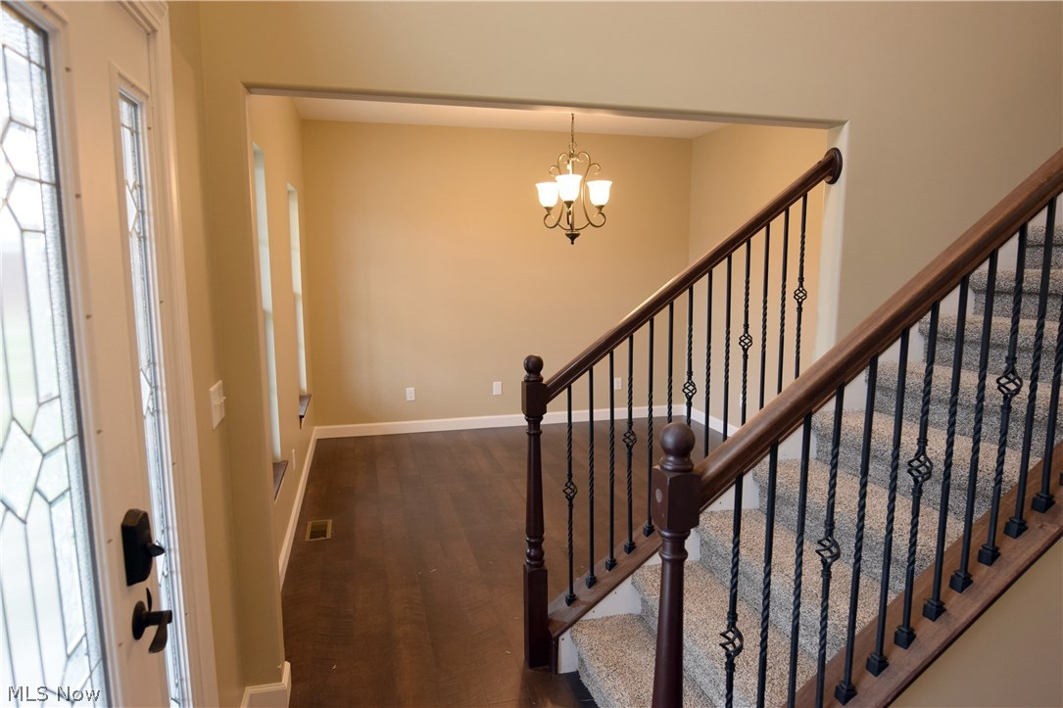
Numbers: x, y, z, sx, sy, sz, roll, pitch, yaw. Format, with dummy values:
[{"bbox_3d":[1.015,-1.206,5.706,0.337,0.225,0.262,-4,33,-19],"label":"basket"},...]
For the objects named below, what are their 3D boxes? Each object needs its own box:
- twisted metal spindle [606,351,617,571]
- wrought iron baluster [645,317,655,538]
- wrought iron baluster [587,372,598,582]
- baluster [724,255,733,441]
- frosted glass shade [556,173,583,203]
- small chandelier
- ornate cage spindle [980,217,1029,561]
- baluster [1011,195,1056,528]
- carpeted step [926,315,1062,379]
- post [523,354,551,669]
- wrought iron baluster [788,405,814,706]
[{"bbox_3d":[0.307,0.420,2.396,0.032,0.873,0.032,-3,9,-15],"label":"twisted metal spindle"},{"bbox_3d":[0.479,0.301,2.491,0.032,0.895,0.032,-3,9,-15],"label":"wrought iron baluster"},{"bbox_3d":[0.228,0.482,2.383,0.032,0.873,0.032,-3,9,-15],"label":"wrought iron baluster"},{"bbox_3d":[0.804,0.042,2.546,0.032,0.895,0.032,-3,9,-15],"label":"baluster"},{"bbox_3d":[0.229,-1.017,3.797,0.160,0.150,0.160,-1,8,0],"label":"frosted glass shade"},{"bbox_3d":[0.265,-1.164,3.991,0.500,0.889,0.500,-1,8,0],"label":"small chandelier"},{"bbox_3d":[1.208,0.113,1.578,0.053,0.873,0.053,-3,9,-15],"label":"ornate cage spindle"},{"bbox_3d":[1.316,0.051,1.623,0.032,0.895,0.032,-3,9,-15],"label":"baluster"},{"bbox_3d":[1.945,0.004,2.329,0.291,0.193,0.865,-3,9,-15],"label":"carpeted step"},{"bbox_3d":[0.015,0.623,2.406,0.074,1.238,0.074,-3,9,-15],"label":"post"},{"bbox_3d":[0.638,0.569,1.484,0.032,0.873,0.032,-3,9,-15],"label":"wrought iron baluster"}]

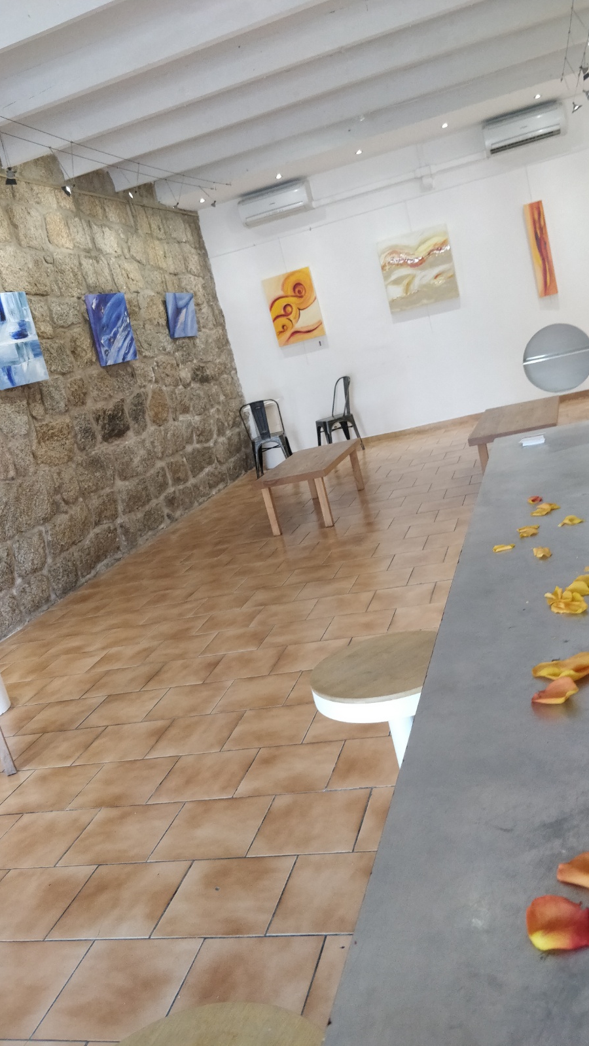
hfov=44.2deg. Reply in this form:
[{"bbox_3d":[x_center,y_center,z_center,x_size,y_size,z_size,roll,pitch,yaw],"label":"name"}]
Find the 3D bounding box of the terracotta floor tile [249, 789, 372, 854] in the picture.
[{"bbox_3d":[0.054,0.938,2.263,0.333,0.013,0.297,-11,14,17],"label":"terracotta floor tile"}]

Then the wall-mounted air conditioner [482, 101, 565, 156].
[{"bbox_3d":[2.413,-4.159,7.659,0.800,0.295,0.200,-10,14,17],"label":"wall-mounted air conditioner"}]

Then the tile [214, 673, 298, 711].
[{"bbox_3d":[-0.160,0.756,3.219,0.333,0.013,0.297,-11,14,17],"label":"tile"}]

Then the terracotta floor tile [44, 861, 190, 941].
[{"bbox_3d":[-0.505,1.113,2.139,0.338,0.010,0.292,-10,14,18],"label":"terracotta floor tile"}]

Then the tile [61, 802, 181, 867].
[{"bbox_3d":[-0.579,1.056,2.456,0.333,0.013,0.297,-11,14,17],"label":"tile"}]

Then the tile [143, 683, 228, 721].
[{"bbox_3d":[-0.477,0.815,3.320,0.330,0.010,0.310,-10,14,17],"label":"tile"}]

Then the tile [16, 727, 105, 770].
[{"bbox_3d":[-1.035,0.996,3.181,0.333,0.013,0.297,-11,14,17],"label":"tile"}]

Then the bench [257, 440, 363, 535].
[{"bbox_3d":[0.171,-0.316,6.177,0.610,0.450,1.180,-10,14,17],"label":"bench"}]

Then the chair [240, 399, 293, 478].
[{"bbox_3d":[-0.274,-0.995,8.568,0.440,0.840,0.460,-11,14,17],"label":"chair"}]

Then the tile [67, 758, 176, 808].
[{"bbox_3d":[-0.644,0.997,2.765,0.333,0.013,0.297,-11,14,17],"label":"tile"}]

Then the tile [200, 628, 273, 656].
[{"bbox_3d":[-0.301,0.634,3.860,0.333,0.013,0.297,-11,14,17],"label":"tile"}]

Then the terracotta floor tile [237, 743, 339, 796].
[{"bbox_3d":[-0.011,0.874,2.572,0.334,0.010,0.288,-10,14,19],"label":"terracotta floor tile"}]

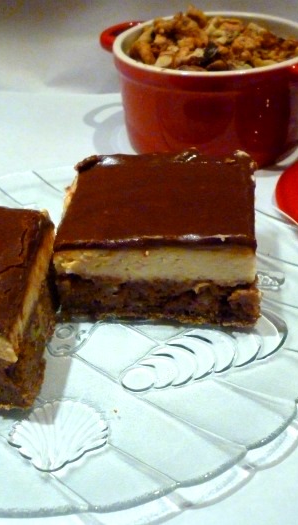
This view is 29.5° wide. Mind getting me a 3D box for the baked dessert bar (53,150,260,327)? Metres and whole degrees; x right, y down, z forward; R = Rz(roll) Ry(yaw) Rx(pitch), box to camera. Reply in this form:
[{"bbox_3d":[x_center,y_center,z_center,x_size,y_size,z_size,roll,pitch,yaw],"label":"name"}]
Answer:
[{"bbox_3d":[0.004,-0.009,0.203,0.067,0.036,0.054,1,38,6],"label":"baked dessert bar"}]

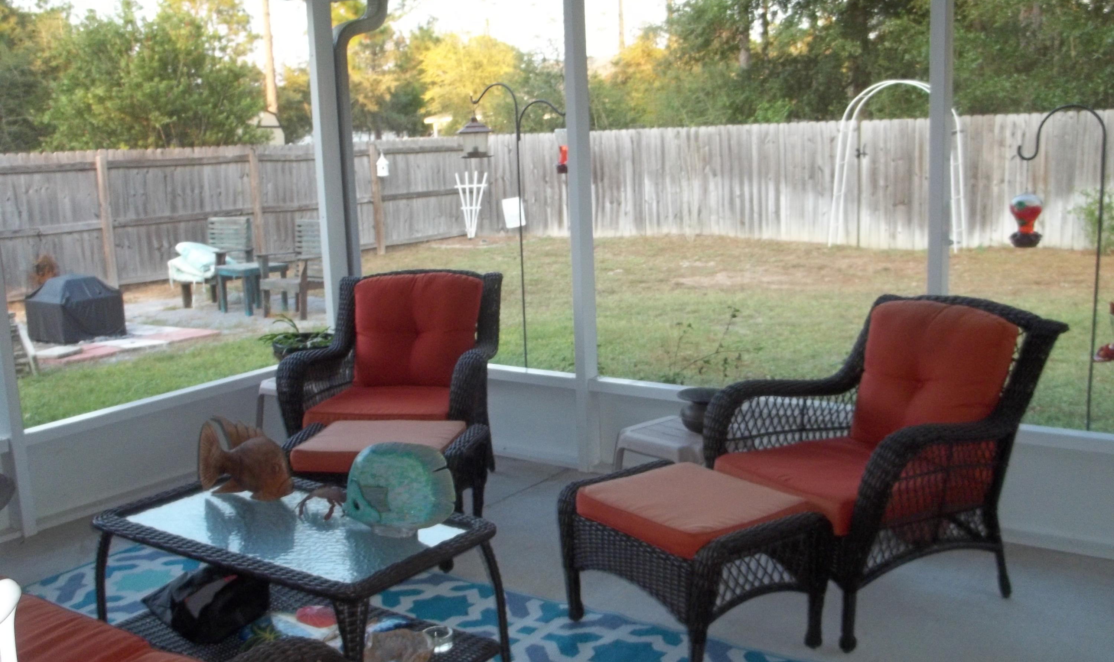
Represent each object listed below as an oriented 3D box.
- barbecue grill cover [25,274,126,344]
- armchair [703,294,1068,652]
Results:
[{"bbox_3d":[-4.578,-0.245,10.175,0.550,0.610,0.600,6,12,41],"label":"barbecue grill cover"},{"bbox_3d":[0.992,0.381,3.353,0.810,0.860,0.780,-6,10,-26],"label":"armchair"}]

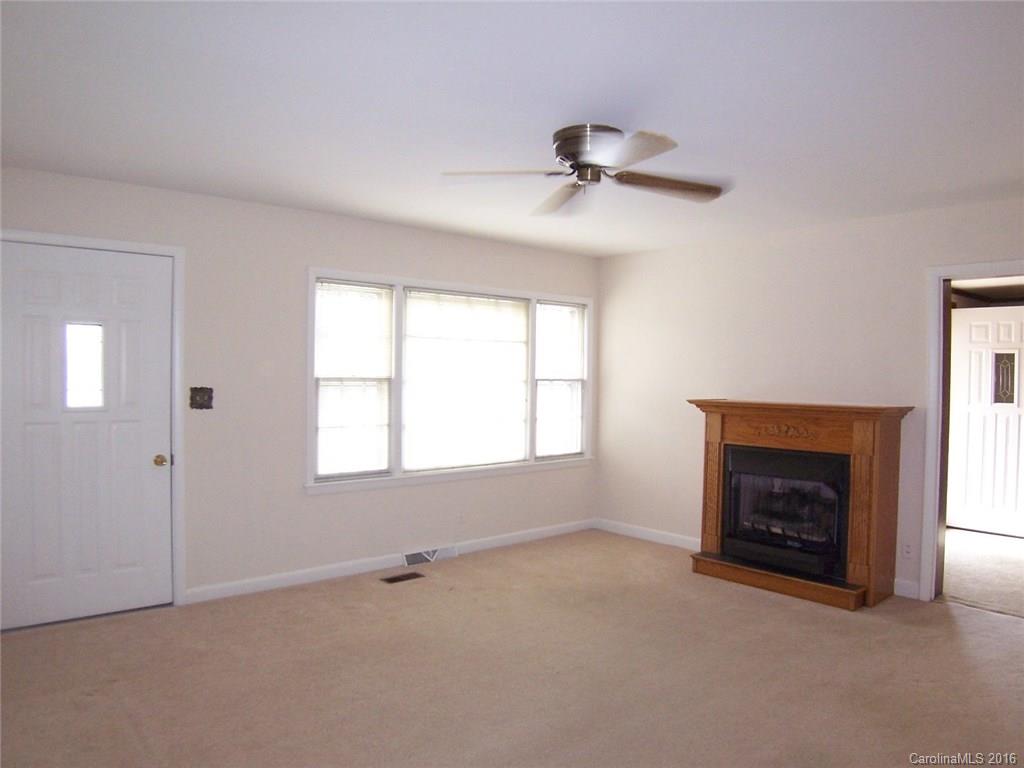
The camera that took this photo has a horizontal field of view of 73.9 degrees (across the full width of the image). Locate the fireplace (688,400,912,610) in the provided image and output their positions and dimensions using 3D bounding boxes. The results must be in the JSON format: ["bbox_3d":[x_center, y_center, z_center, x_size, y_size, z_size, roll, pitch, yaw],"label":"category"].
[{"bbox_3d":[1.835,0.725,4.457,0.520,1.200,1.370,0,1,-40],"label":"fireplace"}]

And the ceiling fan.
[{"bbox_3d":[0.322,-0.954,2.921,1.270,0.260,1.270,1,1,-6],"label":"ceiling fan"}]

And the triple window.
[{"bbox_3d":[-0.307,-0.052,5.230,2.620,1.390,0.100,0,1,-40],"label":"triple window"}]

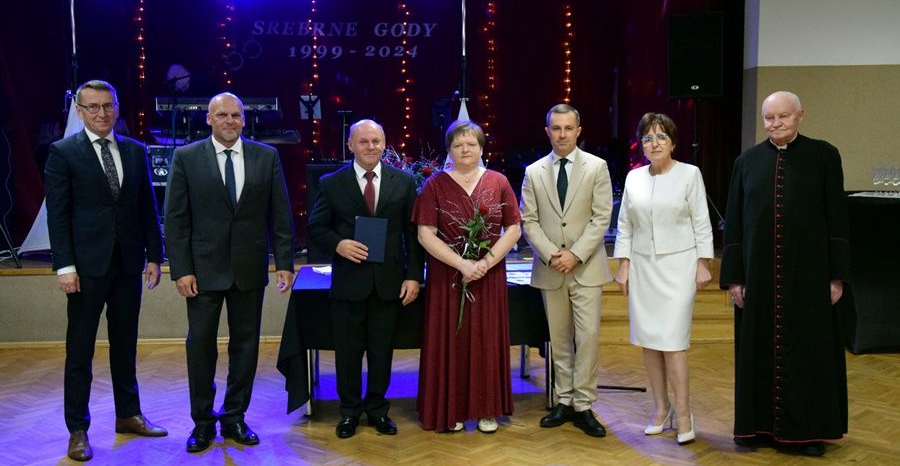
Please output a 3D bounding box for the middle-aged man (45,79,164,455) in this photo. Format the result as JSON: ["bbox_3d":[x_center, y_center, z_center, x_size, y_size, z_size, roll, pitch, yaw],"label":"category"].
[{"bbox_3d":[-1.770,0.166,5.359,0.530,1.860,0.420,-3,6,-28],"label":"middle-aged man"}]

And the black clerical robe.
[{"bbox_3d":[1.683,0.258,5.267,0.640,1.498,0.430,2,5,26],"label":"black clerical robe"}]

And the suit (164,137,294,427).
[{"bbox_3d":[-1.155,0.238,5.507,0.600,1.470,0.350,-2,6,-20],"label":"suit"}]

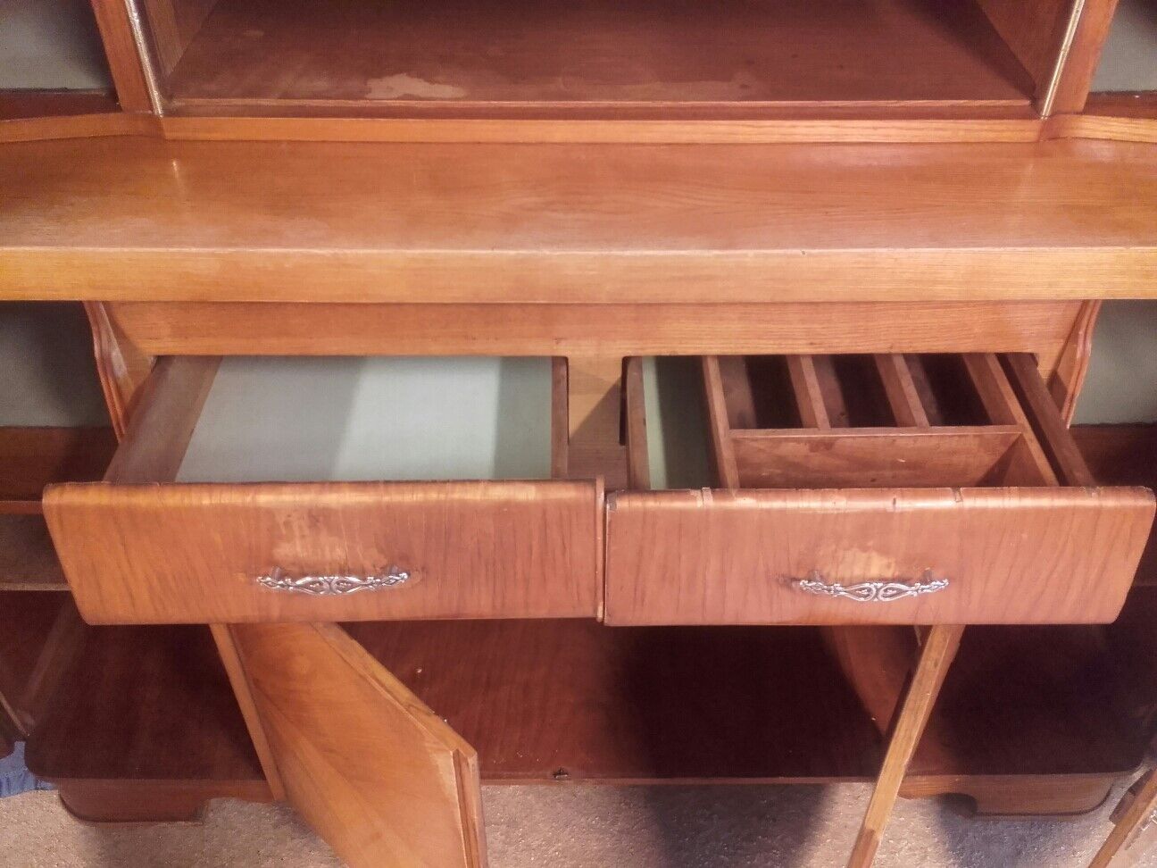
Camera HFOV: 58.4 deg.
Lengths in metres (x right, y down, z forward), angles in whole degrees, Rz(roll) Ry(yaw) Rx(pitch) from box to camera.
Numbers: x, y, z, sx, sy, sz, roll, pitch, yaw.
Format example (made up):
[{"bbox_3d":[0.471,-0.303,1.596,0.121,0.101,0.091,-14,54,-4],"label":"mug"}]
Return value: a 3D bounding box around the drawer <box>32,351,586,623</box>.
[{"bbox_3d":[-0.199,-0.024,0.983,0.433,0.118,0.430,0,41,0],"label":"drawer"}]

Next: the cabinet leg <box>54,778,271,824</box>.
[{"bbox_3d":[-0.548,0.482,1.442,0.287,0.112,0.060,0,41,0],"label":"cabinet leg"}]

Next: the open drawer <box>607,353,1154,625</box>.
[{"bbox_3d":[0.235,-0.027,0.986,0.430,0.118,0.430,0,41,0],"label":"open drawer"}]

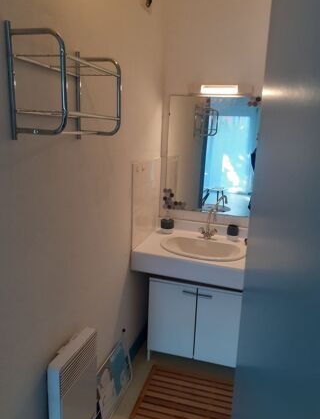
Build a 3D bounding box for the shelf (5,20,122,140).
[{"bbox_3d":[-0.282,-0.382,1.078,0.195,0.316,0.386,6,14,16],"label":"shelf"}]

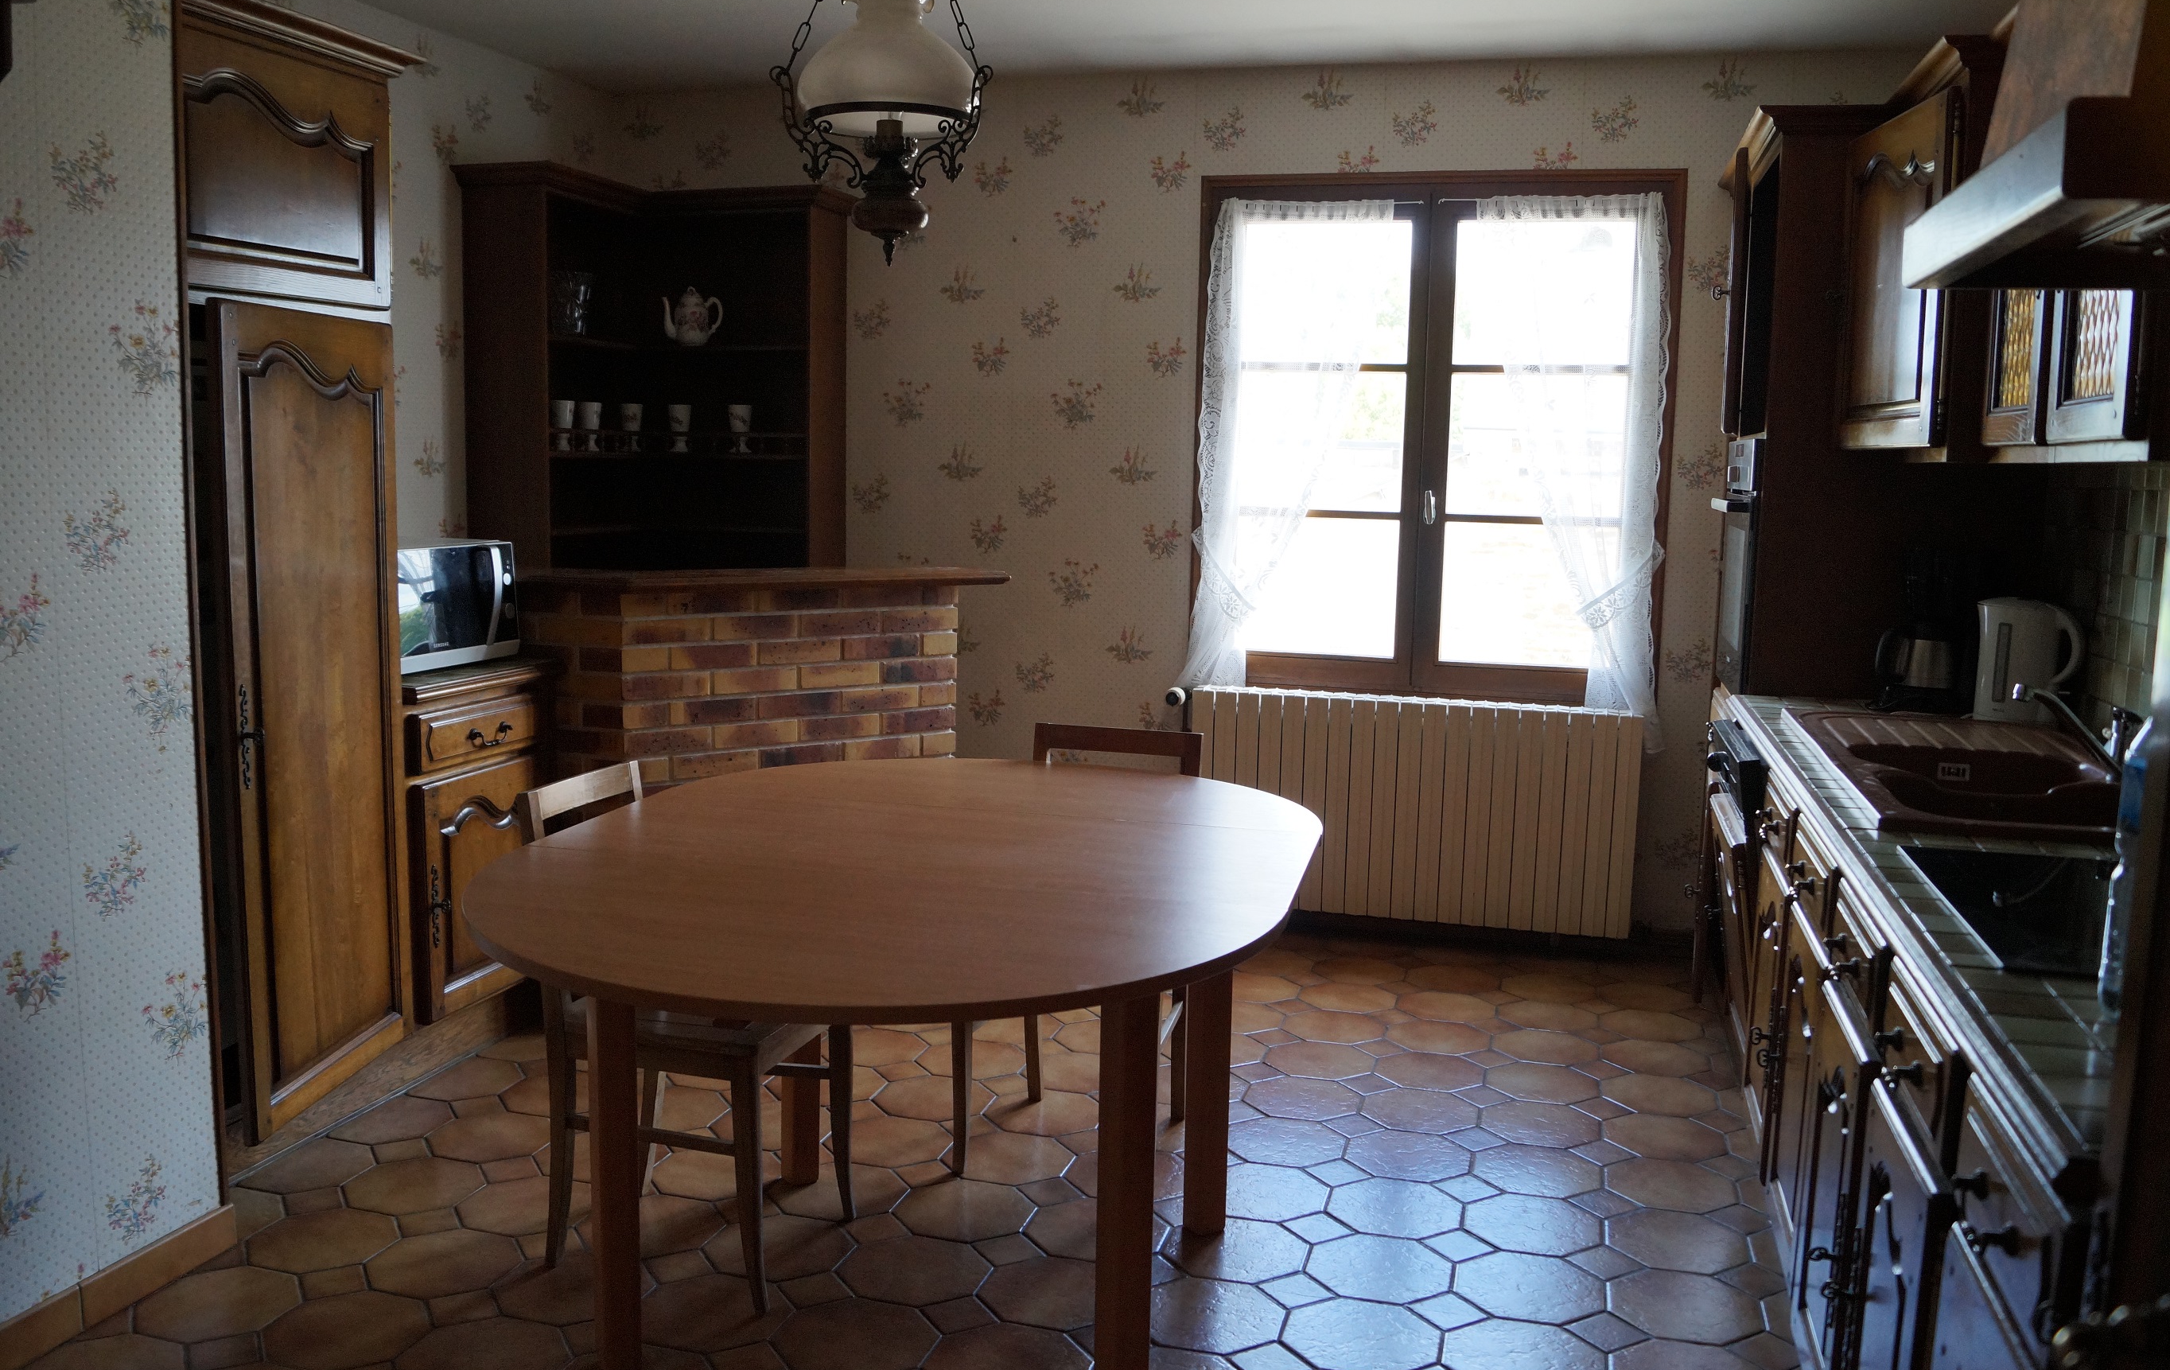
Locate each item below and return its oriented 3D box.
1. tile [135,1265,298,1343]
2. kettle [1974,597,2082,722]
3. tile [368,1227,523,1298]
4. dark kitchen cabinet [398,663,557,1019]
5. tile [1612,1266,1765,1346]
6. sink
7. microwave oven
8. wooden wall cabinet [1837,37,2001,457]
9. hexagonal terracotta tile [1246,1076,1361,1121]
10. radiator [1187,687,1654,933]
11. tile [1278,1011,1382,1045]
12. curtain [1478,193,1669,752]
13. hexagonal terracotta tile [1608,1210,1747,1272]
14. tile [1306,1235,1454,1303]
[{"bbox_3d":[-1.340,0.958,2.511,0.242,0.010,0.242,3,7,16],"label":"tile"},{"bbox_3d":[1.909,-0.051,3.291,0.210,0.243,0.158,5,7,32],"label":"kettle"},{"bbox_3d":[-1.067,0.968,2.713,0.243,0.012,0.241,3,7,16],"label":"tile"},{"bbox_3d":[-1.601,0.367,3.684,0.600,0.820,0.530,3,7,16],"label":"dark kitchen cabinet"},{"bbox_3d":[0.971,1.007,2.628,0.243,0.012,0.241,3,7,16],"label":"tile"},{"bbox_3d":[1.588,0.230,2.907,0.510,0.190,1.196,4,8,16],"label":"sink"},{"bbox_3d":[-1.622,-0.188,3.789,0.370,0.278,0.490,3,8,18],"label":"microwave oven"},{"bbox_3d":[1.740,-0.791,3.104,0.417,0.771,0.511,3,7,16],"label":"wooden wall cabinet"},{"bbox_3d":[0.472,0.895,3.509,0.242,0.010,0.242,3,7,16],"label":"hexagonal terracotta tile"},{"bbox_3d":[0.915,0.343,4.614,1.230,0.615,0.110,4,8,16],"label":"radiator"},{"bbox_3d":[0.601,0.845,3.989,0.242,0.010,0.242,3,7,16],"label":"tile"},{"bbox_3d":[1.335,-0.578,4.457,0.485,1.541,0.090,3,7,16],"label":"curtain"},{"bbox_3d":[1.076,1.012,2.956,0.238,0.012,0.238,3,8,14],"label":"hexagonal terracotta tile"},{"bbox_3d":[0.498,0.992,2.749,0.243,0.012,0.241,3,7,16],"label":"tile"}]

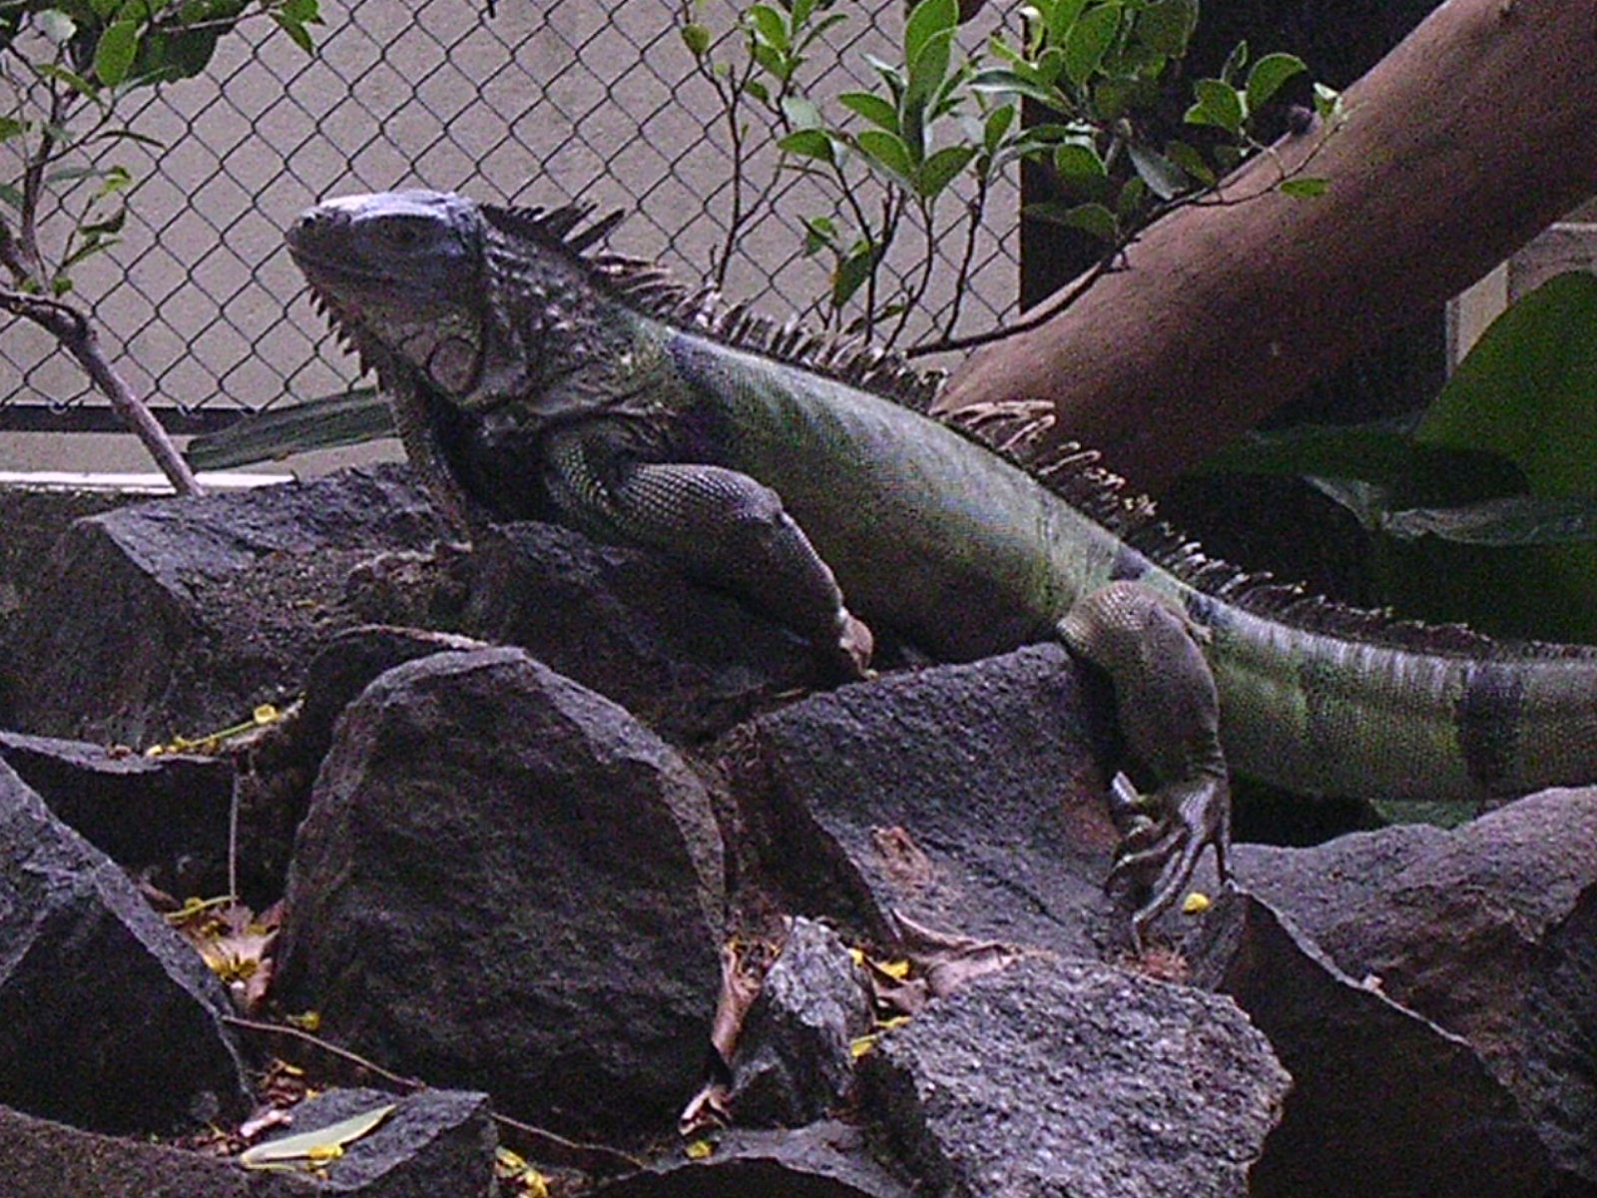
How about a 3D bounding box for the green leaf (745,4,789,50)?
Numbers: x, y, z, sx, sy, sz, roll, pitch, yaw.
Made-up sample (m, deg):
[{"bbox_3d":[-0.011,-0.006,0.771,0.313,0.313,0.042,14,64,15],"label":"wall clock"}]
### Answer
[{"bbox_3d":[-0.018,-0.331,4.300,0.018,0.034,0.015,-37,0,-12],"label":"green leaf"}]

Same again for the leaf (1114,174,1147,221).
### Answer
[{"bbox_3d":[0.192,-0.232,4.300,0.016,0.028,0.014,24,0,9],"label":"leaf"}]

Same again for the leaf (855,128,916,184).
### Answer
[{"bbox_3d":[0.049,-0.250,4.200,0.020,0.045,0.005,-49,0,-31],"label":"leaf"}]

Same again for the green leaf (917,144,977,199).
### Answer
[{"bbox_3d":[0.084,-0.242,4.200,0.021,0.042,0.005,44,0,26],"label":"green leaf"}]

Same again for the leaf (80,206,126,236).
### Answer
[{"bbox_3d":[-0.389,-0.212,4.150,0.027,0.018,0.024,0,7,0],"label":"leaf"}]

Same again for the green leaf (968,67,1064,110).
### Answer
[{"bbox_3d":[0.108,-0.254,3.700,0.050,0.009,0.020,21,-31,-14],"label":"green leaf"}]

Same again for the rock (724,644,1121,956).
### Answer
[{"bbox_3d":[0.062,0.101,3.620,0.200,0.160,0.180,0,7,0],"label":"rock"}]

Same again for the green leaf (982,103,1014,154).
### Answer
[{"bbox_3d":[0.099,-0.234,3.700,0.014,0.029,0.008,26,-24,-9],"label":"green leaf"}]

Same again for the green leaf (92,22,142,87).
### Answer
[{"bbox_3d":[-0.385,-0.308,4.200,0.023,0.039,0.006,12,0,14],"label":"green leaf"}]

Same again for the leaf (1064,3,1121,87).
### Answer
[{"bbox_3d":[0.170,-0.321,4.300,0.027,0.050,0.016,25,0,9],"label":"leaf"}]

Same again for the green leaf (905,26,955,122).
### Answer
[{"bbox_3d":[0.066,-0.262,3.700,0.019,0.050,0.010,21,-21,-5],"label":"green leaf"}]

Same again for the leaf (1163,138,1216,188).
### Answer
[{"bbox_3d":[0.195,-0.217,3.700,0.031,0.008,0.014,33,54,2],"label":"leaf"}]

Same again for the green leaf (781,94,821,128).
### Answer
[{"bbox_3d":[0.002,-0.282,4.300,0.022,0.023,0.014,-33,18,-11],"label":"green leaf"}]

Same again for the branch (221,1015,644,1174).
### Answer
[{"bbox_3d":[-0.168,0.227,3.400,0.210,0.016,0.022,20,10,8],"label":"branch"}]

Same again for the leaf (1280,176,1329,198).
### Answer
[{"bbox_3d":[0.286,-0.233,4.200,0.029,0.004,0.015,-4,40,0],"label":"leaf"}]

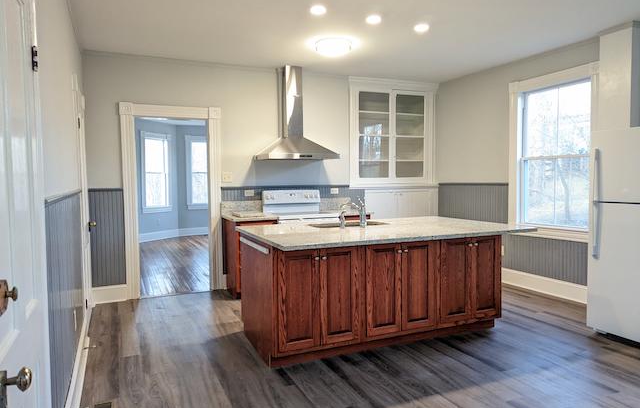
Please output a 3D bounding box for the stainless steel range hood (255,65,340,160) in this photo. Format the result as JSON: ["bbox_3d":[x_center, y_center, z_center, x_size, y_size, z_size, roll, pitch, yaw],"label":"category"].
[{"bbox_3d":[-0.280,-1.118,5.462,0.900,1.154,0.550,-2,3,-24],"label":"stainless steel range hood"}]

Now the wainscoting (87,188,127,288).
[{"bbox_3d":[-2.355,0.383,4.908,0.360,1.081,0.029,-2,3,-24],"label":"wainscoting"}]

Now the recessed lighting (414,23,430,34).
[{"bbox_3d":[0.965,-1.644,4.195,0.147,0.025,0.147,-2,3,-24],"label":"recessed lighting"}]

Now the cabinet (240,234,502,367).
[{"bbox_3d":[0.447,0.668,3.893,2.083,0.884,0.921,-2,3,-24],"label":"cabinet"}]

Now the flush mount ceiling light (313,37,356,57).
[{"bbox_3d":[0.147,-1.613,4.654,0.393,0.113,0.393,-2,3,-24],"label":"flush mount ceiling light"}]

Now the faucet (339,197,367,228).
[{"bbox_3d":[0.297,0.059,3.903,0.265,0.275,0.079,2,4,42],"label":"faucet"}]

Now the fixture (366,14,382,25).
[{"bbox_3d":[0.481,-1.625,3.955,0.147,0.025,0.147,-2,3,-24],"label":"fixture"}]

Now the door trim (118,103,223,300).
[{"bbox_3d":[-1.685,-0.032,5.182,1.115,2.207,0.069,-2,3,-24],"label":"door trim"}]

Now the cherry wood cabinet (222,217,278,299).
[{"bbox_3d":[-0.810,0.614,5.263,0.487,0.884,0.596,-2,3,-24],"label":"cherry wood cabinet"}]

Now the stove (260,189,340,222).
[{"bbox_3d":[-0.247,0.438,5.462,0.763,1.200,0.668,-2,3,-24],"label":"stove"}]

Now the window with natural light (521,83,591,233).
[{"bbox_3d":[2.590,-0.523,4.953,0.098,1.561,0.913,-2,3,-24],"label":"window with natural light"}]

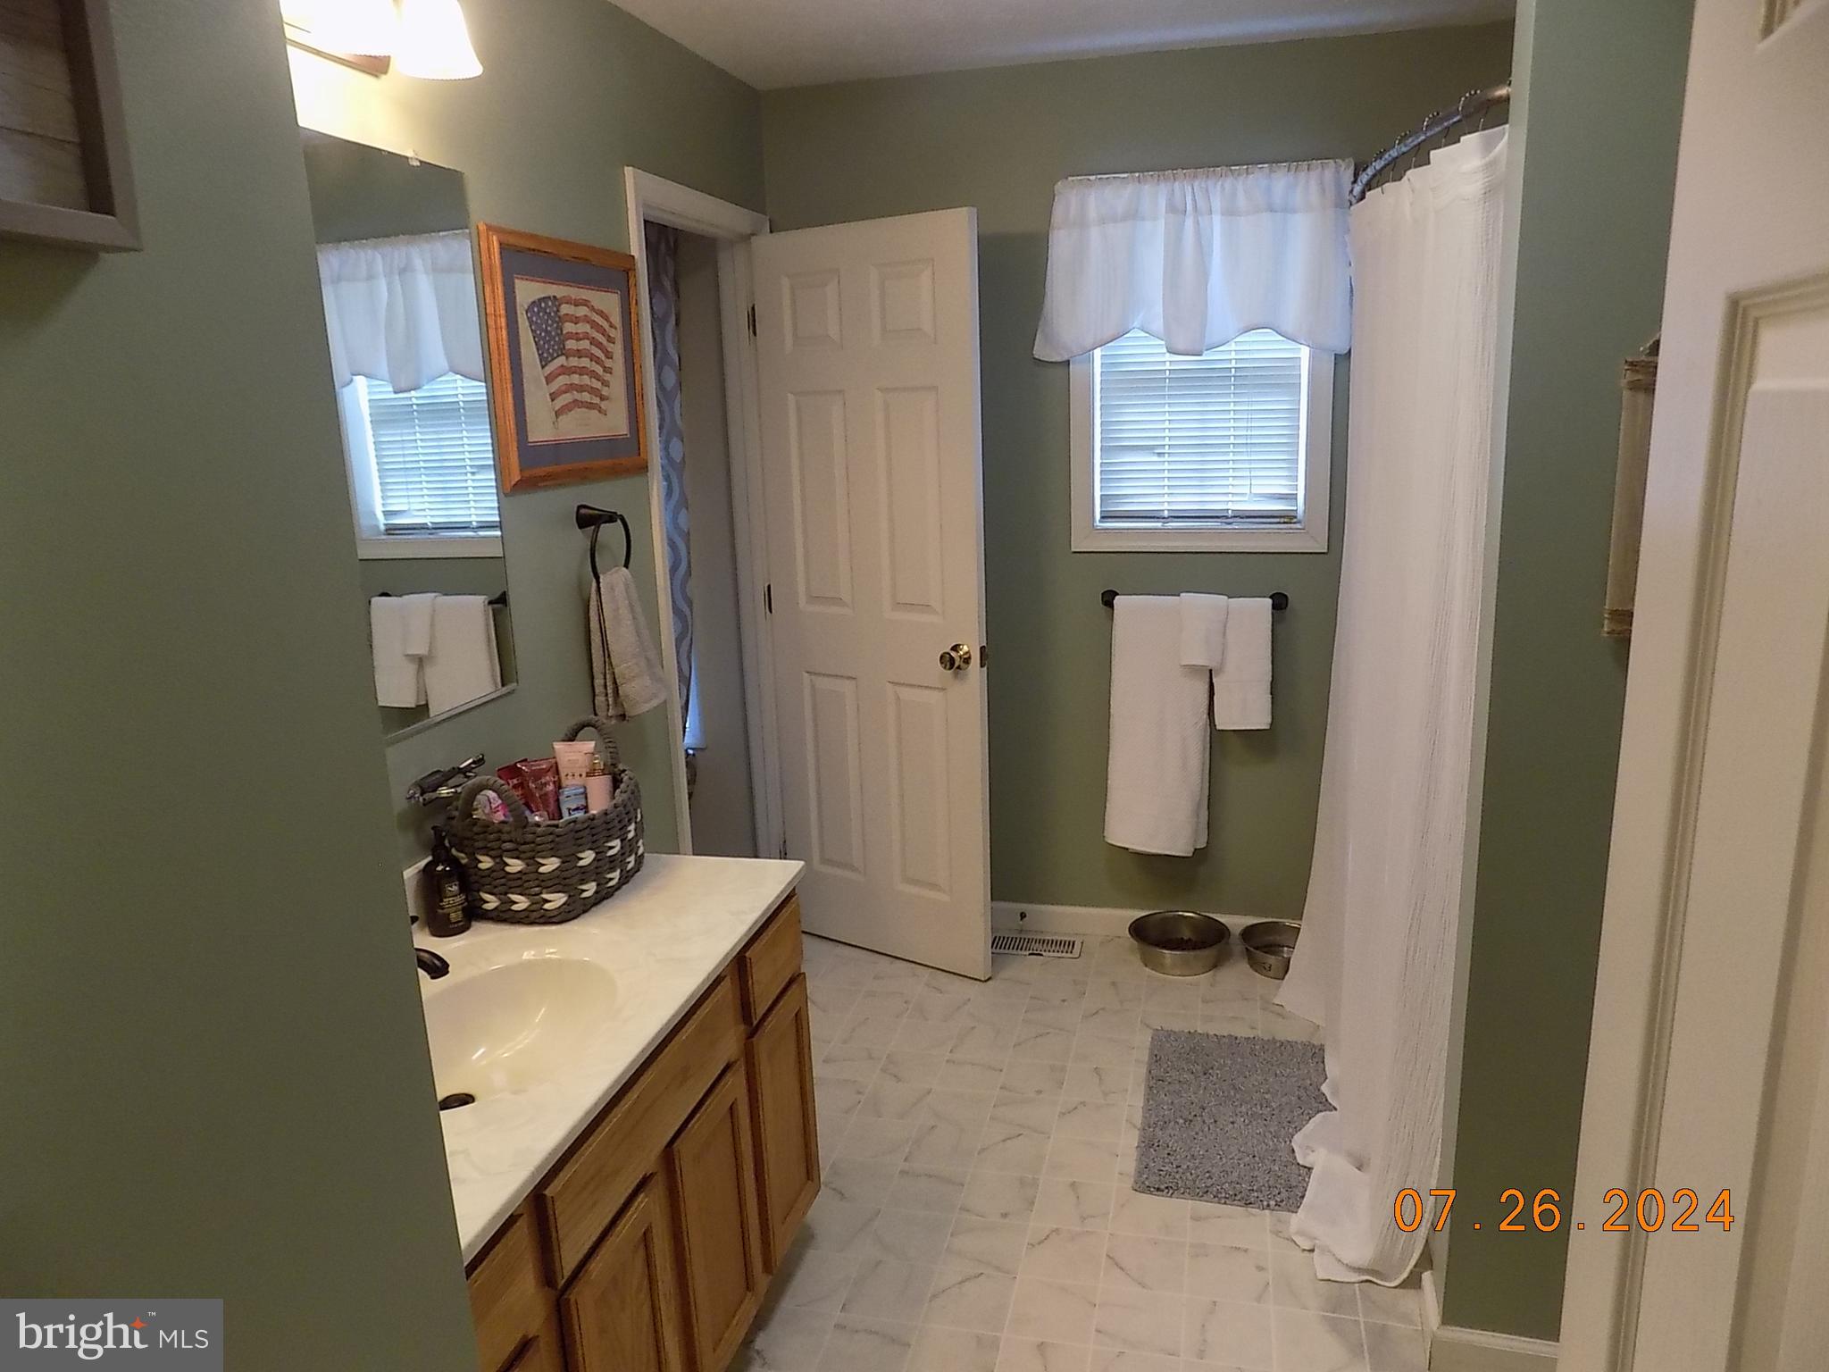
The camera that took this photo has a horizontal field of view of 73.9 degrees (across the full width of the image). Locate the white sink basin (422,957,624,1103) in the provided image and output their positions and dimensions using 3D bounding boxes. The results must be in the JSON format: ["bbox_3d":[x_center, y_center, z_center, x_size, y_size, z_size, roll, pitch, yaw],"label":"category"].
[{"bbox_3d":[-0.564,0.524,1.645,0.320,0.145,0.420,1,14,14],"label":"white sink basin"}]

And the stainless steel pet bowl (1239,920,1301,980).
[{"bbox_3d":[1.045,0.761,3.437,0.238,0.087,0.238,1,13,14],"label":"stainless steel pet bowl"}]

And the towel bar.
[{"bbox_3d":[0.764,-0.234,3.329,0.497,0.057,0.075,1,14,14],"label":"towel bar"}]

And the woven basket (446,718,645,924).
[{"bbox_3d":[-0.619,0.219,2.070,0.265,0.256,0.330,1,13,14],"label":"woven basket"}]

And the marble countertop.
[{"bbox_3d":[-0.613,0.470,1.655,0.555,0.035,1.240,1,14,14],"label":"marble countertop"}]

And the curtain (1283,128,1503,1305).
[{"bbox_3d":[0.934,0.003,2.530,0.270,1.950,1.220,1,14,14],"label":"curtain"}]

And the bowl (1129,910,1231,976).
[{"bbox_3d":[0.754,0.748,3.457,0.277,0.090,0.277,1,14,14],"label":"bowl"}]

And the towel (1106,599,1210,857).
[{"bbox_3d":[0.688,0.117,3.442,0.300,0.755,0.090,1,13,14],"label":"towel"}]

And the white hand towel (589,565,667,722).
[{"bbox_3d":[-0.600,-0.098,2.522,0.095,0.312,0.215,1,13,14],"label":"white hand towel"}]

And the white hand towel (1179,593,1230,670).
[{"bbox_3d":[0.786,-0.146,3.313,0.138,0.210,0.080,1,14,14],"label":"white hand towel"}]

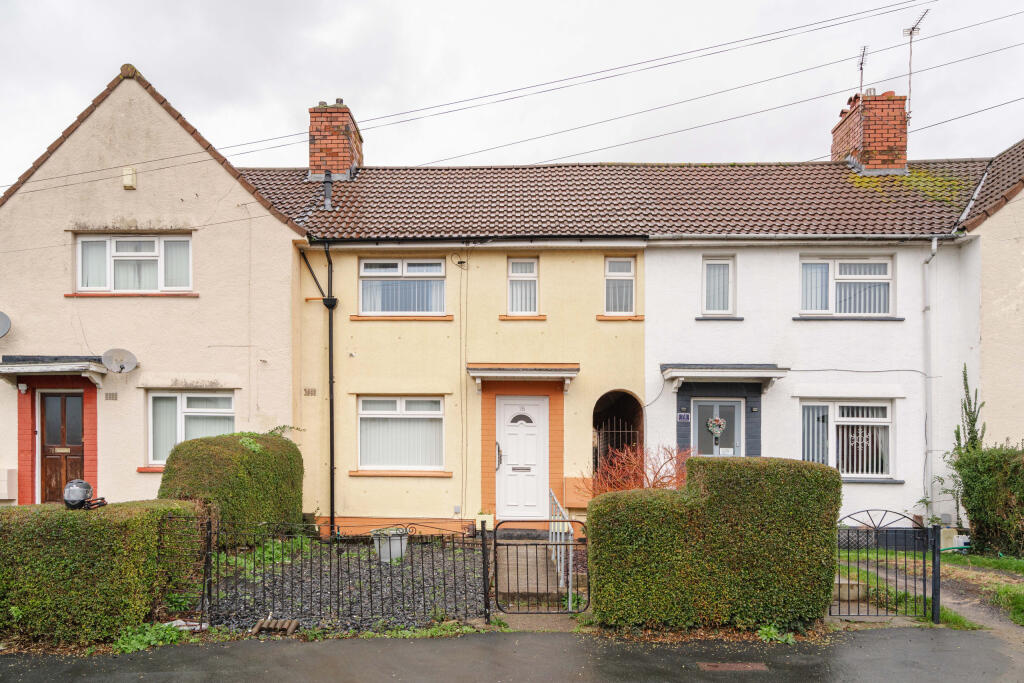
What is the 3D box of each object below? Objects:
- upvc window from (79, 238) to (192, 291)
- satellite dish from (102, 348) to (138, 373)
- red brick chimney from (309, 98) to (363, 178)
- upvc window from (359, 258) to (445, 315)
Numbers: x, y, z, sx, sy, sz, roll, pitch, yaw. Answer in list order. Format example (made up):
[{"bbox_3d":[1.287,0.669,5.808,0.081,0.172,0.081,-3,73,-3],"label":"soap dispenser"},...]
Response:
[{"bbox_3d":[-6.166,-1.264,11.150,1.976,0.918,0.100,0,0,4],"label":"upvc window"},{"bbox_3d":[-5.935,0.288,10.350,0.540,0.400,0.280,0,0,-30],"label":"satellite dish"},{"bbox_3d":[-3.560,-3.840,13.750,0.820,1.550,1.200,0,0,0],"label":"red brick chimney"},{"bbox_3d":[-1.803,-0.891,11.270,1.428,0.941,0.100,0,0,0],"label":"upvc window"}]

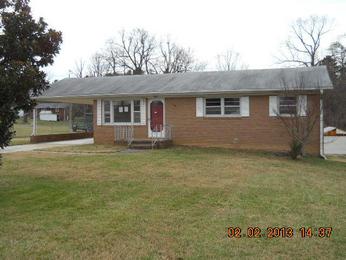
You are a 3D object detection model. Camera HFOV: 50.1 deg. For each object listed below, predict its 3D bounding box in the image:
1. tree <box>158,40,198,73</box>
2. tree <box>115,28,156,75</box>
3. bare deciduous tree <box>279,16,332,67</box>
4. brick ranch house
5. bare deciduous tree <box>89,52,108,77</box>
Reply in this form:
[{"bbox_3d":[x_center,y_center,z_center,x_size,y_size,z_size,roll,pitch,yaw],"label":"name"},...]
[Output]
[{"bbox_3d":[0.584,-5.338,48.000,5.175,12.540,5.175,0,1,0],"label":"tree"},{"bbox_3d":[-4.560,-5.681,45.000,5.362,13.321,5.362,0,1,0],"label":"tree"},{"bbox_3d":[15.037,-5.876,42.000,6.434,14.008,6.434,0,1,0],"label":"bare deciduous tree"},{"bbox_3d":[0.720,-1.220,23.600,16.700,4.800,8.500,0,1,19],"label":"brick ranch house"},{"bbox_3d":[-10.467,-5.011,52.000,2.951,11.757,2.951,0,1,0],"label":"bare deciduous tree"}]

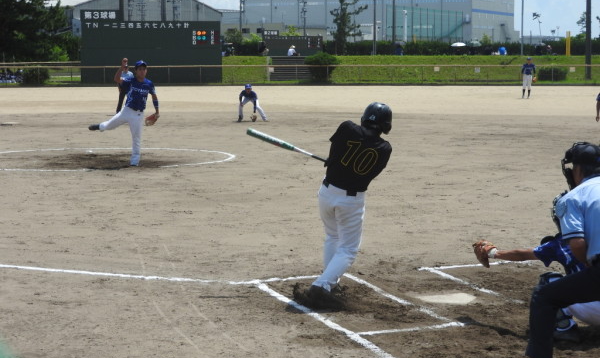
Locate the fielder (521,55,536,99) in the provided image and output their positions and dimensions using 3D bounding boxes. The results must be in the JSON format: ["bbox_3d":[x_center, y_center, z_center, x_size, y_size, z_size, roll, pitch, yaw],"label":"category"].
[{"bbox_3d":[9.605,-4.258,51.000,0.620,1.720,0.420,0,6,7],"label":"fielder"}]

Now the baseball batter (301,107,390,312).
[{"bbox_3d":[0.345,0.182,9.000,0.650,1.500,0.600,1,6,12],"label":"baseball batter"}]

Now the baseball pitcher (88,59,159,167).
[{"bbox_3d":[-2.899,-1.085,20.100,1.050,1.720,0.800,-1,6,-12],"label":"baseball pitcher"}]

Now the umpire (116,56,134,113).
[{"bbox_3d":[-5.550,-2.871,38.700,0.550,1.660,0.450,-1,6,-9],"label":"umpire"}]

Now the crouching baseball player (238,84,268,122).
[{"bbox_3d":[-1.311,-2.114,34.200,0.800,1.020,0.750,-1,6,-4],"label":"crouching baseball player"}]

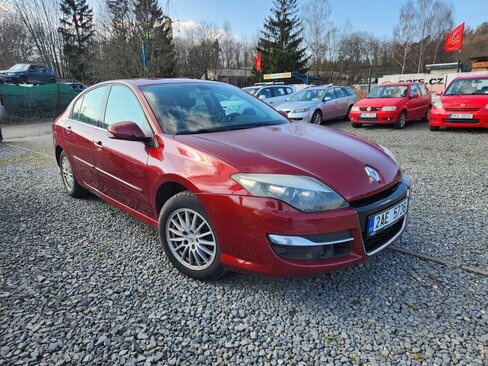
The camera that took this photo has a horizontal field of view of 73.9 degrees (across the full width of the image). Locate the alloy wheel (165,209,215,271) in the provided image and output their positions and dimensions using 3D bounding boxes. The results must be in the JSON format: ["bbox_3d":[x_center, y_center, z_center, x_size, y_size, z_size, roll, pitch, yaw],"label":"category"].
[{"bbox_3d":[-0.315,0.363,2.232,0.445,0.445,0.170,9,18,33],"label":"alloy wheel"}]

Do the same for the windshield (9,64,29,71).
[{"bbox_3d":[-15.977,-8.173,23.000,1.380,0.120,0.750,0,48,5],"label":"windshield"}]

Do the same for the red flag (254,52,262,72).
[{"bbox_3d":[0.805,-6.690,18.000,0.420,1.100,0.150,-1,15,0],"label":"red flag"}]

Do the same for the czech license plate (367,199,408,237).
[{"bbox_3d":[0.907,0.206,2.024,0.520,0.110,0.015,-14,20,-41],"label":"czech license plate"}]

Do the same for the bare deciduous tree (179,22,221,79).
[{"bbox_3d":[-3.430,-9.591,26.388,4.000,7.300,3.800,-1,15,0],"label":"bare deciduous tree"}]

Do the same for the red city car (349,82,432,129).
[{"bbox_3d":[5.290,-2.765,11.410,3.740,1.420,1.650,-16,21,-42],"label":"red city car"}]

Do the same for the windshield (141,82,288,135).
[{"bbox_3d":[-0.305,-0.796,3.102,1.450,0.160,0.900,-14,46,-41],"label":"windshield"}]

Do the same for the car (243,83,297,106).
[{"bbox_3d":[0.516,-3.674,15.171,1.770,1.620,4.400,12,20,39],"label":"car"}]

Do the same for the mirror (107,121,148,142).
[{"bbox_3d":[-0.838,-0.370,2.374,0.250,0.170,0.210,-14,20,-41],"label":"mirror"}]

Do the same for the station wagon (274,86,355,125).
[{"bbox_3d":[3.000,-3.250,13.420,1.780,1.470,4.690,12,20,39],"label":"station wagon"}]

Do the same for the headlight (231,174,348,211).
[{"bbox_3d":[0.265,0.048,1.806,0.480,0.220,0.490,-14,20,-41],"label":"headlight"}]

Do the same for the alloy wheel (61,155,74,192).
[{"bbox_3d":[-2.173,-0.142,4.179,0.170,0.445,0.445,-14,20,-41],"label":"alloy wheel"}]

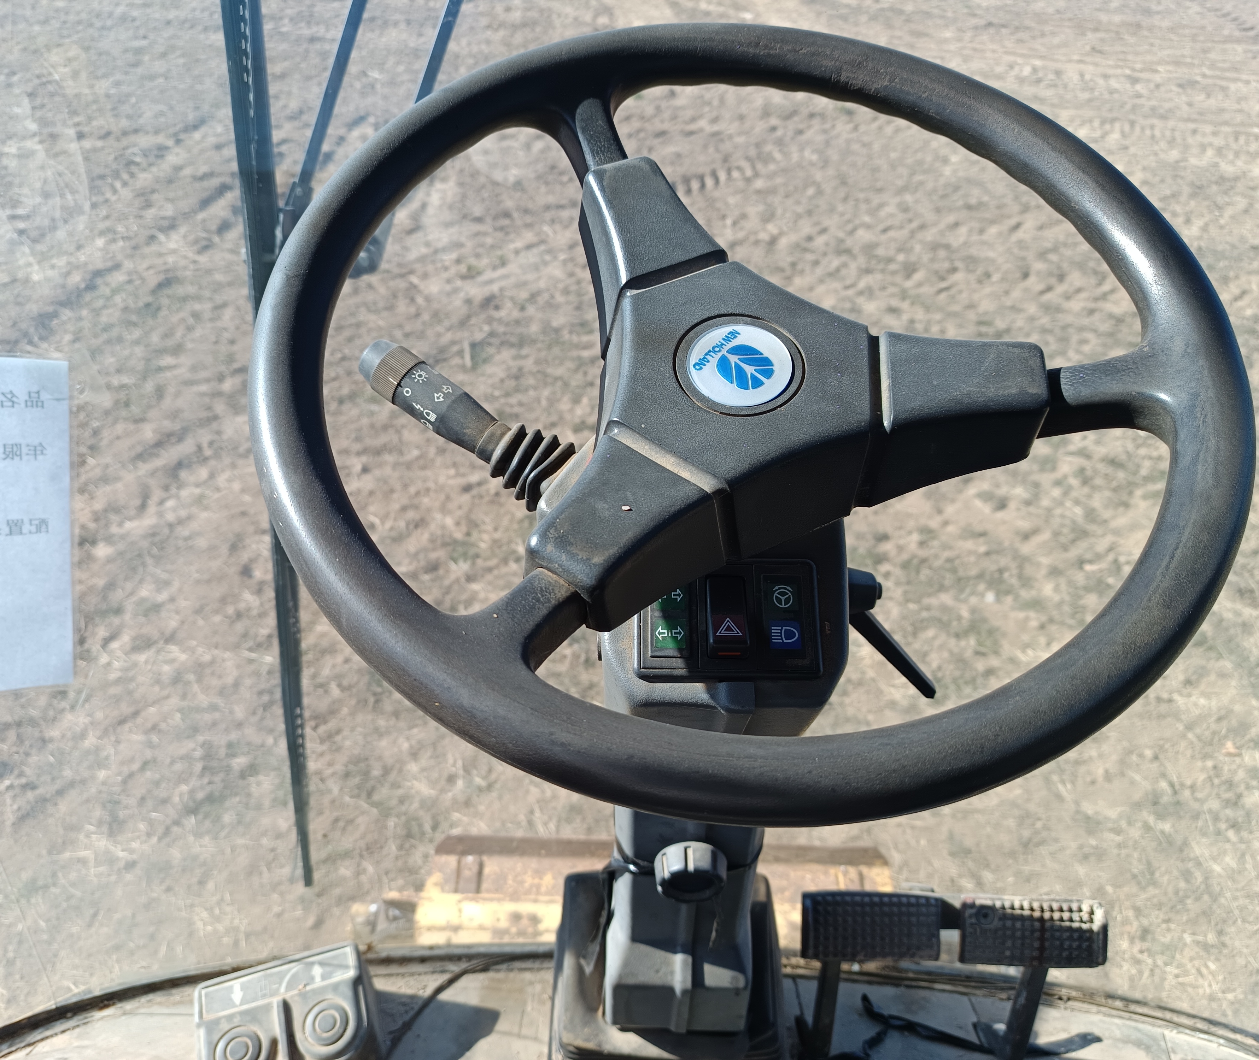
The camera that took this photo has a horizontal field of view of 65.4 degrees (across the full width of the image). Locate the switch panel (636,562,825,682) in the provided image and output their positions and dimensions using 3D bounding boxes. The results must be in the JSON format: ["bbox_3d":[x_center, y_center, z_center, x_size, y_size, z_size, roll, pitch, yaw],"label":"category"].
[{"bbox_3d":[0.042,0.040,0.429,0.080,0.016,0.052,1,68,1],"label":"switch panel"}]

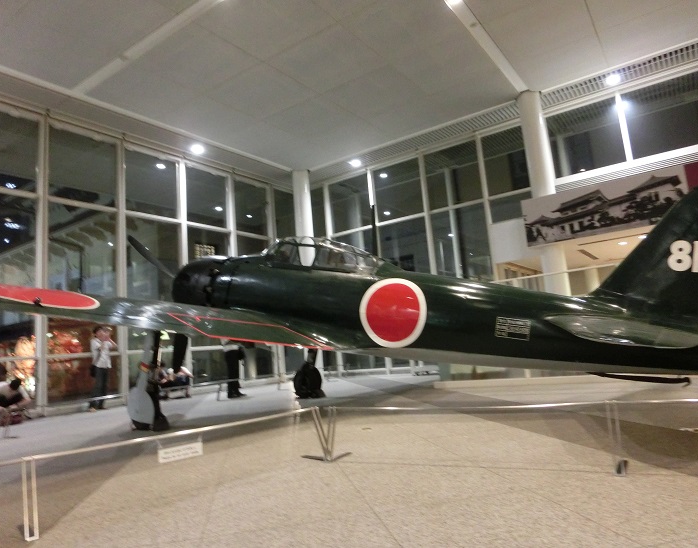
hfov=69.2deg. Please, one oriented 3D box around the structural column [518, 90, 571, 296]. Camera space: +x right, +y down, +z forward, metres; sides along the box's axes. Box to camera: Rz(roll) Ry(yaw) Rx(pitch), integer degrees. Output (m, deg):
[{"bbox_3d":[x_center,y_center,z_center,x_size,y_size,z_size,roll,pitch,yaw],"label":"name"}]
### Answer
[{"bbox_3d":[4.553,-1.054,11.535,0.512,6.440,0.512,-11,-10,34],"label":"structural column"}]

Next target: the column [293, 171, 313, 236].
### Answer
[{"bbox_3d":[-1.251,0.013,15.498,0.508,6.440,0.508,-11,-10,34],"label":"column"}]

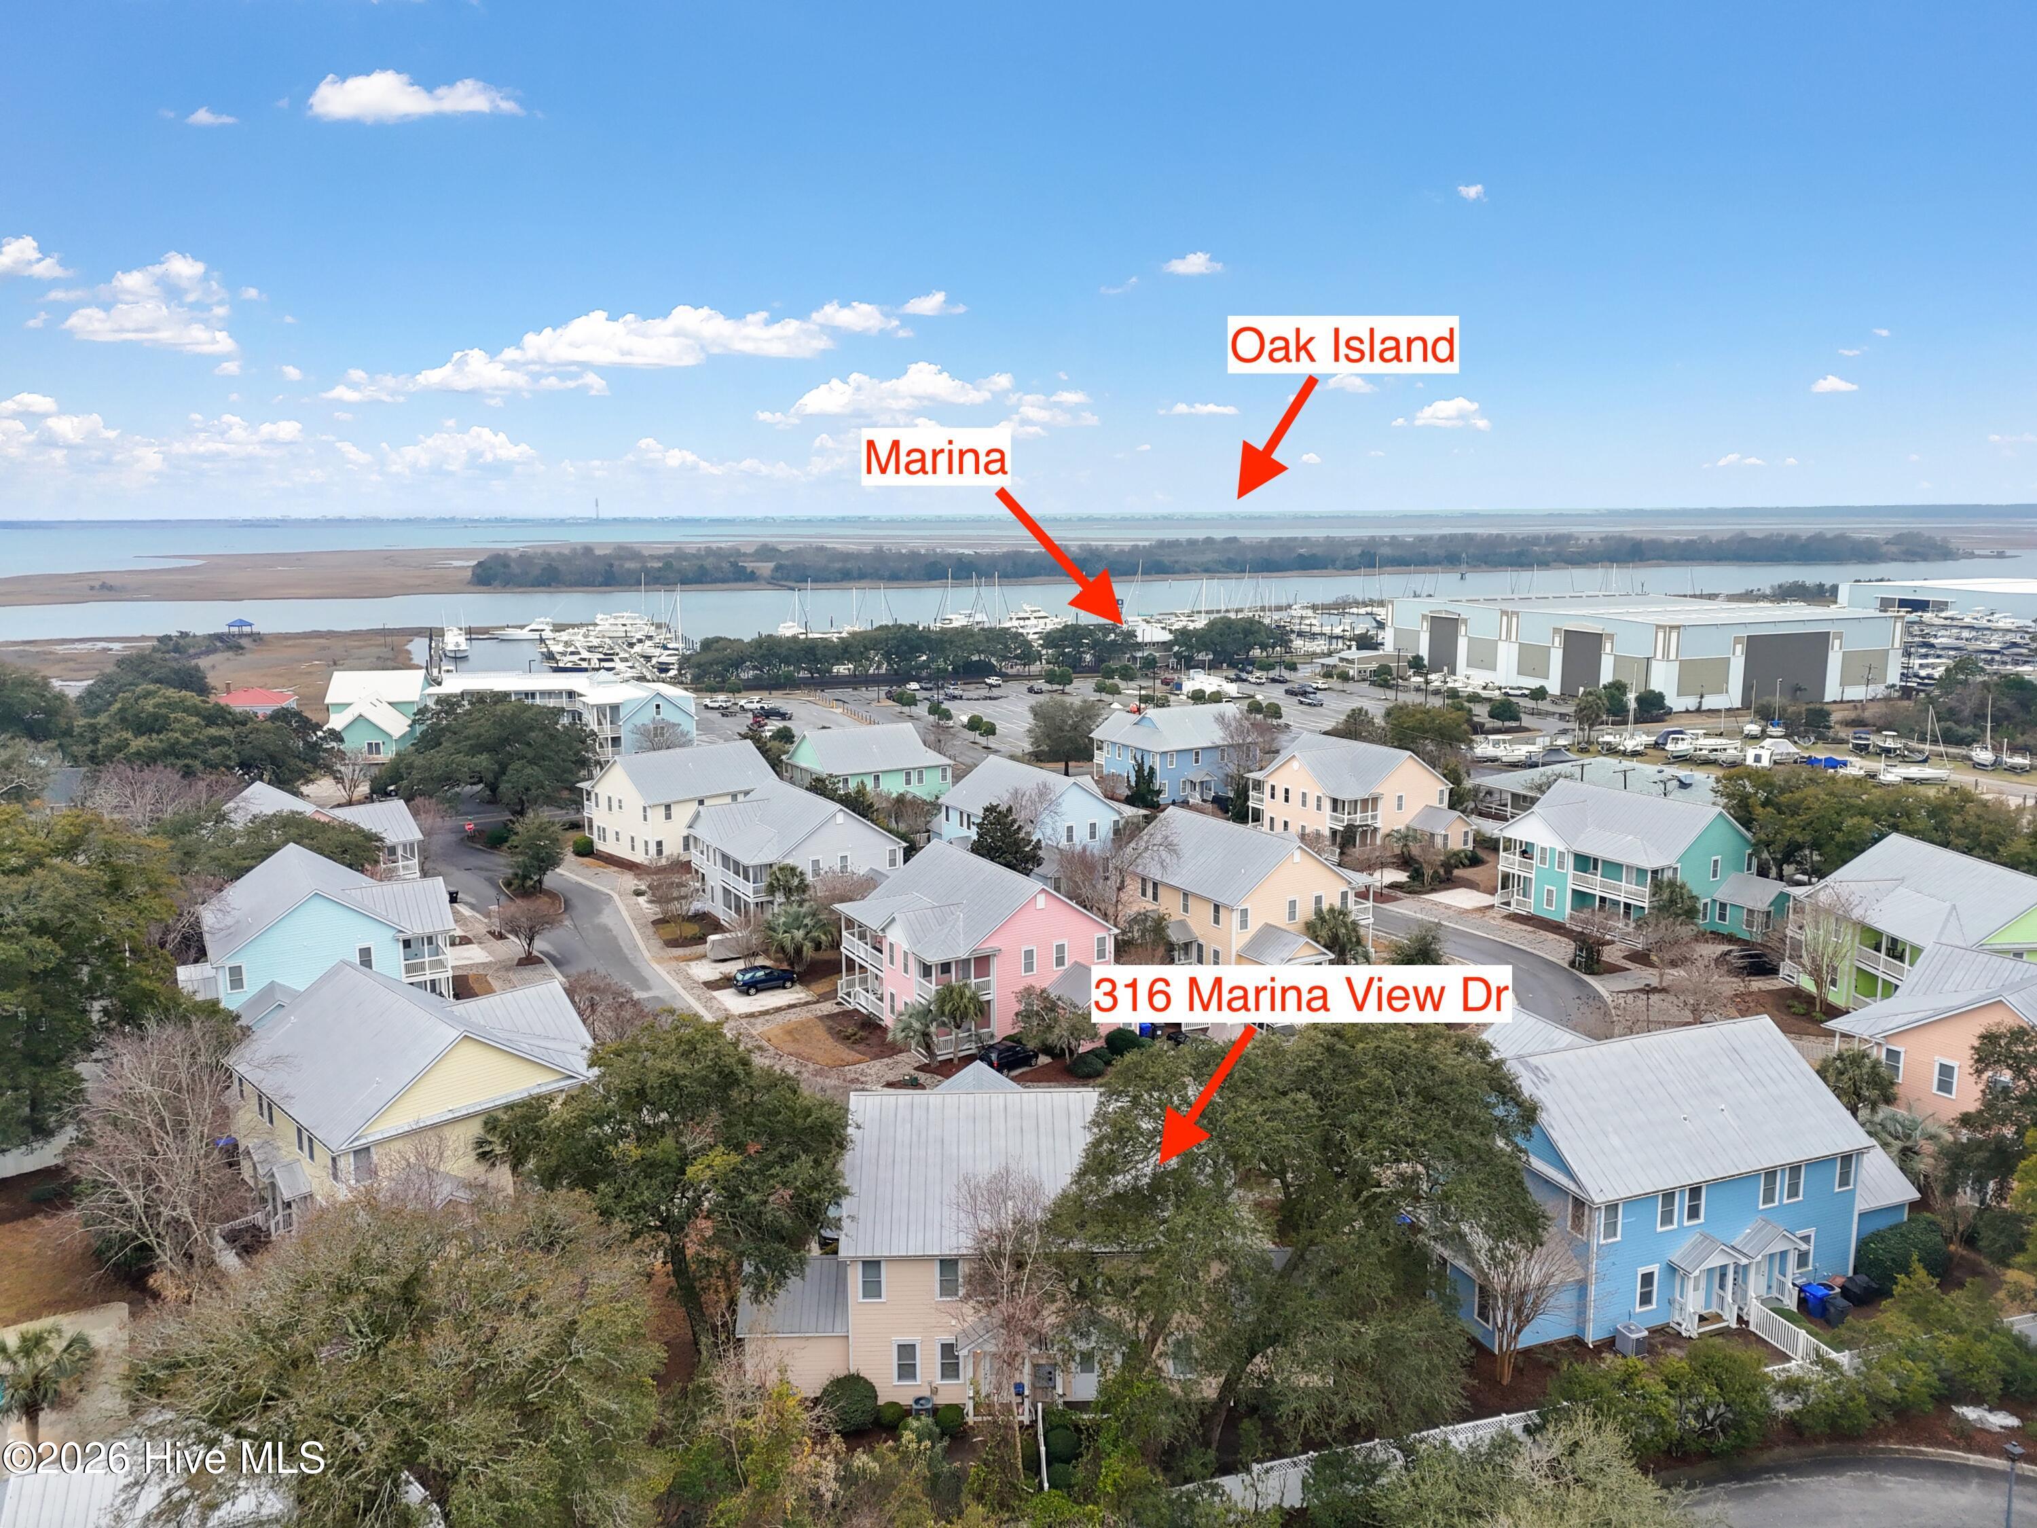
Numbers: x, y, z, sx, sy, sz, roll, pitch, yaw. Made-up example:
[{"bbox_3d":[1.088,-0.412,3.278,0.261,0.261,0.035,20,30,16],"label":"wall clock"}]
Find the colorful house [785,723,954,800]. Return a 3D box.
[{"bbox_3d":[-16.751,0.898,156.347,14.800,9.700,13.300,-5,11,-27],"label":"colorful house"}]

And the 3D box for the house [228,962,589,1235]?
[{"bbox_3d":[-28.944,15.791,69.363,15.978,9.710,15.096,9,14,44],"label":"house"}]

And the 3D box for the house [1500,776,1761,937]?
[{"bbox_3d":[49.292,7.151,114.415,14.496,9.710,15.478,-7,12,-34],"label":"house"}]

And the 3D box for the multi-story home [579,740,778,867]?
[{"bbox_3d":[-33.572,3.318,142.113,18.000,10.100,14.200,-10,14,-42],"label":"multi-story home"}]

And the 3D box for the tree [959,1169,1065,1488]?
[{"bbox_3d":[-0.241,18.849,47.518,3.700,11.300,3.700,0,10,0],"label":"tree"}]

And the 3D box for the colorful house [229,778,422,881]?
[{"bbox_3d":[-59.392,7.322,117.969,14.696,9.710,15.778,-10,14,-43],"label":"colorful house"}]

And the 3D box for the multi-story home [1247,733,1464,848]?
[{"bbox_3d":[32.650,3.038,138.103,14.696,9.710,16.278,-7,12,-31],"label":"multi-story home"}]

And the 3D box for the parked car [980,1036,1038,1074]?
[{"bbox_3d":[-0.449,17.174,83.310,4.400,1.660,1.800,-10,14,-43],"label":"parked car"}]

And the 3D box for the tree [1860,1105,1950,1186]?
[{"bbox_3d":[41.670,18.740,66.336,4.200,4.400,4.200,0,10,0],"label":"tree"}]

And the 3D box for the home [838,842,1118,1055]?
[{"bbox_3d":[-2.658,11.551,92.052,13.800,9.700,17.800,-6,12,-29],"label":"home"}]

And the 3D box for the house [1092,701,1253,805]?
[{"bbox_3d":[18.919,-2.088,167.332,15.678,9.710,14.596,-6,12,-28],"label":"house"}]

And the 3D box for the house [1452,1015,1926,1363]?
[{"bbox_3d":[26.986,16.685,61.988,21.400,9.800,14.000,-4,11,-19],"label":"house"}]

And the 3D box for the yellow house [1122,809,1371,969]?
[{"bbox_3d":[17.094,9.563,105.660,12.800,9.900,16.300,-6,12,-30],"label":"yellow house"}]

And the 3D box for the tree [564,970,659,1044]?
[{"bbox_3d":[-25.163,15.390,87.071,5.600,5.300,5.300,-3,10,-17],"label":"tree"}]

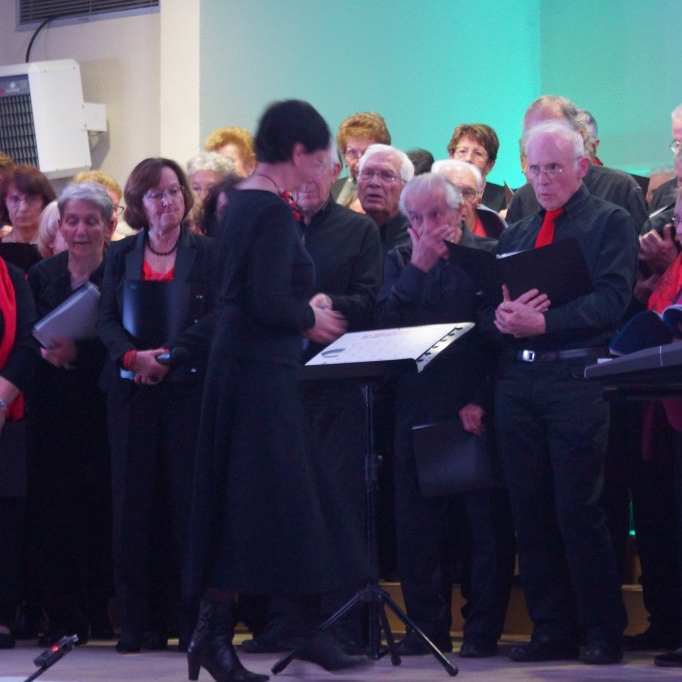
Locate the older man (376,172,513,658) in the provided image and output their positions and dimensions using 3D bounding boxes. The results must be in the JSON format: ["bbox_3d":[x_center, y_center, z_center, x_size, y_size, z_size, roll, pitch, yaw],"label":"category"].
[{"bbox_3d":[0.341,0.236,7.121,0.480,1.606,0.380,-1,-3,19],"label":"older man"}]

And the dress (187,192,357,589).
[{"bbox_3d":[-0.200,0.146,6.280,0.520,1.196,0.480,1,-3,-21],"label":"dress"}]

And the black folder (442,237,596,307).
[{"bbox_3d":[0.554,-0.209,6.620,0.430,0.090,0.310,0,-37,16],"label":"black folder"}]

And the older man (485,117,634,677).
[{"bbox_3d":[0.706,0.153,6.925,0.500,1.750,0.400,-2,-3,27],"label":"older man"}]

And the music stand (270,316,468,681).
[{"bbox_3d":[0.108,0.477,6.527,0.580,1.063,0.550,-3,-4,43],"label":"music stand"}]

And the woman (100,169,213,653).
[{"bbox_3d":[-0.624,0.205,7.263,0.460,1.674,0.350,0,-3,-7],"label":"woman"}]

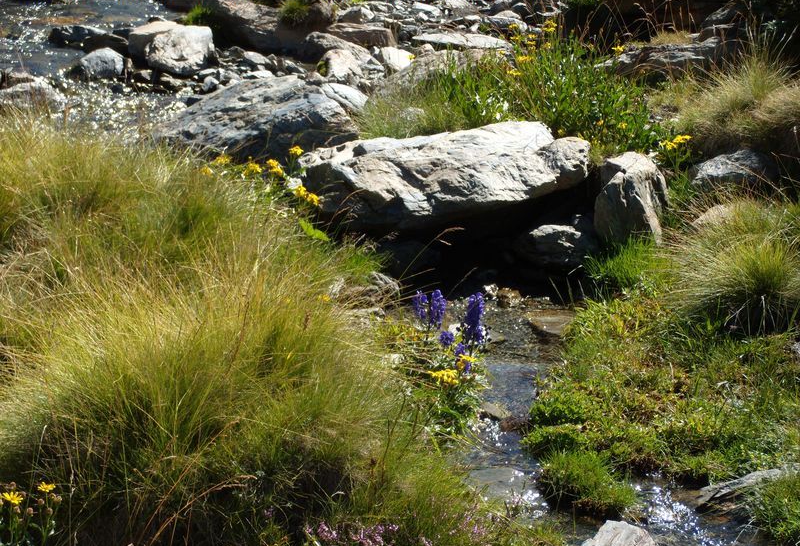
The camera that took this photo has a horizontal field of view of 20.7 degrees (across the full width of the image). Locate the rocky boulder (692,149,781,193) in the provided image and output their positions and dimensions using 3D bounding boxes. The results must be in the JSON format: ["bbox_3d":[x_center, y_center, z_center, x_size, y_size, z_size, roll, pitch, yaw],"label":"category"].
[{"bbox_3d":[1.039,-0.311,6.800,0.280,0.120,0.200,0,14,0],"label":"rocky boulder"}]

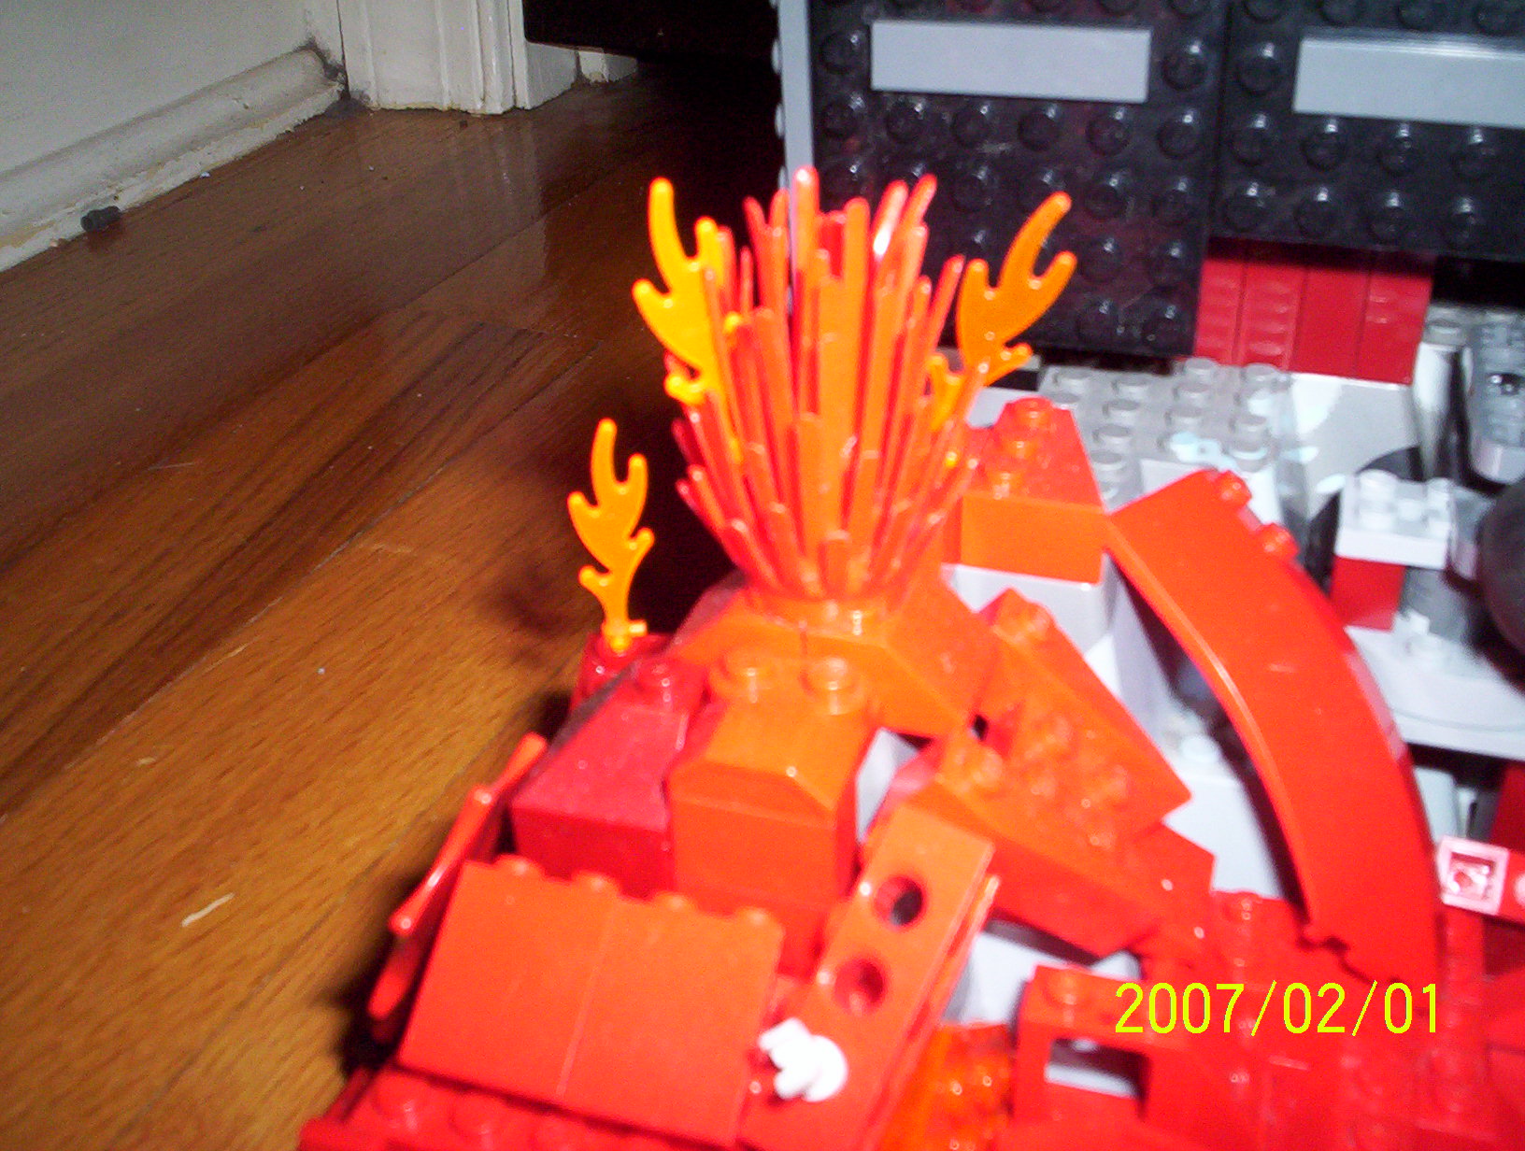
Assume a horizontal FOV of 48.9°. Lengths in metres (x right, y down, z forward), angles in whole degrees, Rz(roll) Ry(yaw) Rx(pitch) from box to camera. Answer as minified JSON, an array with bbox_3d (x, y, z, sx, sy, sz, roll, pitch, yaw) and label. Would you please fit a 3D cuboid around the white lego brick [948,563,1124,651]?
[{"bbox_3d":[0.033,0.000,0.205,0.018,0.010,0.015,8,33,17],"label":"white lego brick"}]

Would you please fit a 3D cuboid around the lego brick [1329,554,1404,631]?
[{"bbox_3d":[0.075,0.000,0.209,0.008,0.010,0.009,8,33,17],"label":"lego brick"}]

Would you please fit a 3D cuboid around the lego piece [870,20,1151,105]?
[{"bbox_3d":[0.028,-0.060,0.194,0.032,0.008,0.003,8,33,17],"label":"lego piece"}]

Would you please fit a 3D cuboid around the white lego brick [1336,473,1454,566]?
[{"bbox_3d":[0.079,-0.007,0.207,0.016,0.005,0.016,8,33,17],"label":"white lego brick"}]

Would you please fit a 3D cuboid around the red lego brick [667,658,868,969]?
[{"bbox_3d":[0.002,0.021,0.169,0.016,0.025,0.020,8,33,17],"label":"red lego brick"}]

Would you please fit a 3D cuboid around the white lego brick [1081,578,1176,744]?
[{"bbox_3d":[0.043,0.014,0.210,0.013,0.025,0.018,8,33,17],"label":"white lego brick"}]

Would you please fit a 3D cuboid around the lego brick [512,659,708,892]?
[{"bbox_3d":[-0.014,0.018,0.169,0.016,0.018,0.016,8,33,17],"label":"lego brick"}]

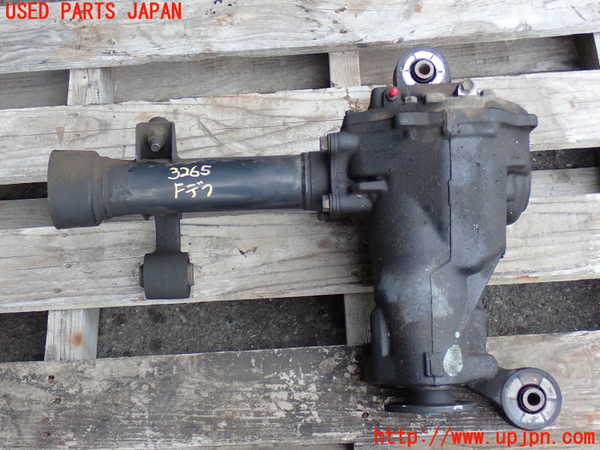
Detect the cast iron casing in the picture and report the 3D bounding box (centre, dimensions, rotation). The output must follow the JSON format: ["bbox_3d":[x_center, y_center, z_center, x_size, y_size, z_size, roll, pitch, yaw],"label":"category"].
[{"bbox_3d":[0.147,0.013,1.038,0.228,0.190,0.332,-2,72,6],"label":"cast iron casing"}]

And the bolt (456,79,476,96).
[{"bbox_3d":[0.193,-0.159,1.080,0.021,0.016,0.019,-1,72,3],"label":"bolt"}]

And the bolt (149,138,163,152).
[{"bbox_3d":[-0.172,-0.095,1.115,0.015,0.015,0.020,0,37,0],"label":"bolt"}]

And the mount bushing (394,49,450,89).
[{"bbox_3d":[0.148,-0.173,1.119,0.062,0.050,0.062,-2,72,6],"label":"mount bushing"}]

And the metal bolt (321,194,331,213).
[{"bbox_3d":[0.029,-0.024,1.050,0.011,0.019,0.019,-2,72,6],"label":"metal bolt"}]

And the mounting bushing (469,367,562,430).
[{"bbox_3d":[0.225,0.186,0.988,0.092,0.050,0.063,-2,72,6],"label":"mounting bushing"}]

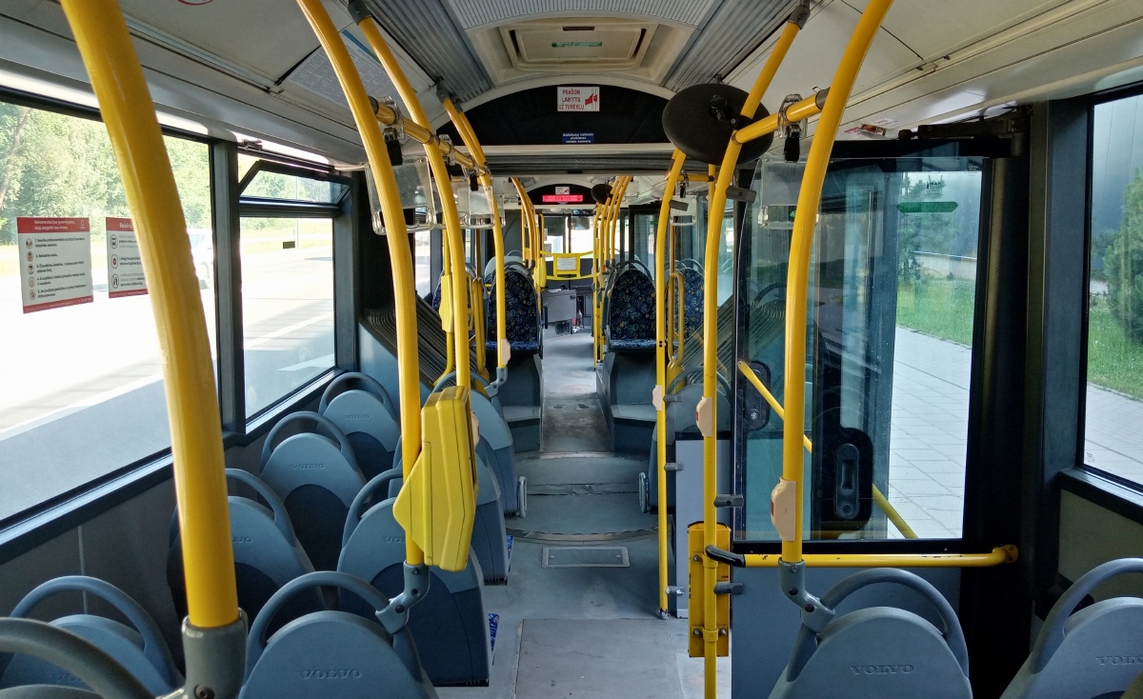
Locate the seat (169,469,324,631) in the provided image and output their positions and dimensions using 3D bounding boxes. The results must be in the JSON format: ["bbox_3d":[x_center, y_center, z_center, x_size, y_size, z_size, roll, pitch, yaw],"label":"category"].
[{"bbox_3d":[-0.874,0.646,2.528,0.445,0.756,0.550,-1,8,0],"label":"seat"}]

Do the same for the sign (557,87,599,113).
[{"bbox_3d":[0.033,-1.185,4.071,0.200,0.116,0.010,-1,8,0],"label":"sign"}]

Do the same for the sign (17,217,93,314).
[{"bbox_3d":[-1.251,-0.211,2.093,0.010,0.217,0.292,2,9,0],"label":"sign"}]

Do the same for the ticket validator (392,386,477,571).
[{"bbox_3d":[-0.243,0.231,1.540,0.140,0.315,0.120,-1,8,0],"label":"ticket validator"}]

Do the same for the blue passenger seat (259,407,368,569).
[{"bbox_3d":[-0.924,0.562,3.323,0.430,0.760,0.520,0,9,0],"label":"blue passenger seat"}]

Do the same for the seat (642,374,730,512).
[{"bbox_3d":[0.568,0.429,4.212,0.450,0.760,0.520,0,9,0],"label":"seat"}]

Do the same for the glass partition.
[{"bbox_3d":[0.815,0.015,2.455,0.680,1.120,0.020,-1,8,0],"label":"glass partition"}]

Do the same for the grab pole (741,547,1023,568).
[{"bbox_3d":[0.893,0.608,2.516,0.840,0.045,0.090,-1,8,0],"label":"grab pole"}]

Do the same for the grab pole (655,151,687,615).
[{"bbox_3d":[0.502,0.035,3.722,0.290,2.358,0.040,-1,8,0],"label":"grab pole"}]

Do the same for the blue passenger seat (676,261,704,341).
[{"bbox_3d":[0.965,-0.352,6.857,0.440,0.730,0.580,-1,8,0],"label":"blue passenger seat"}]

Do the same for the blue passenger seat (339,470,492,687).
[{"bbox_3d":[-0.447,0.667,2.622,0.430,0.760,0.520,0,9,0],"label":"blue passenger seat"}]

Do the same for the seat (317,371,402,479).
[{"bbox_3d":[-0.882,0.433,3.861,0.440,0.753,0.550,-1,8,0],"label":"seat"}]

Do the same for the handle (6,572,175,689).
[{"bbox_3d":[-0.945,0.552,1.673,0.360,0.250,0.080,0,9,0],"label":"handle"}]

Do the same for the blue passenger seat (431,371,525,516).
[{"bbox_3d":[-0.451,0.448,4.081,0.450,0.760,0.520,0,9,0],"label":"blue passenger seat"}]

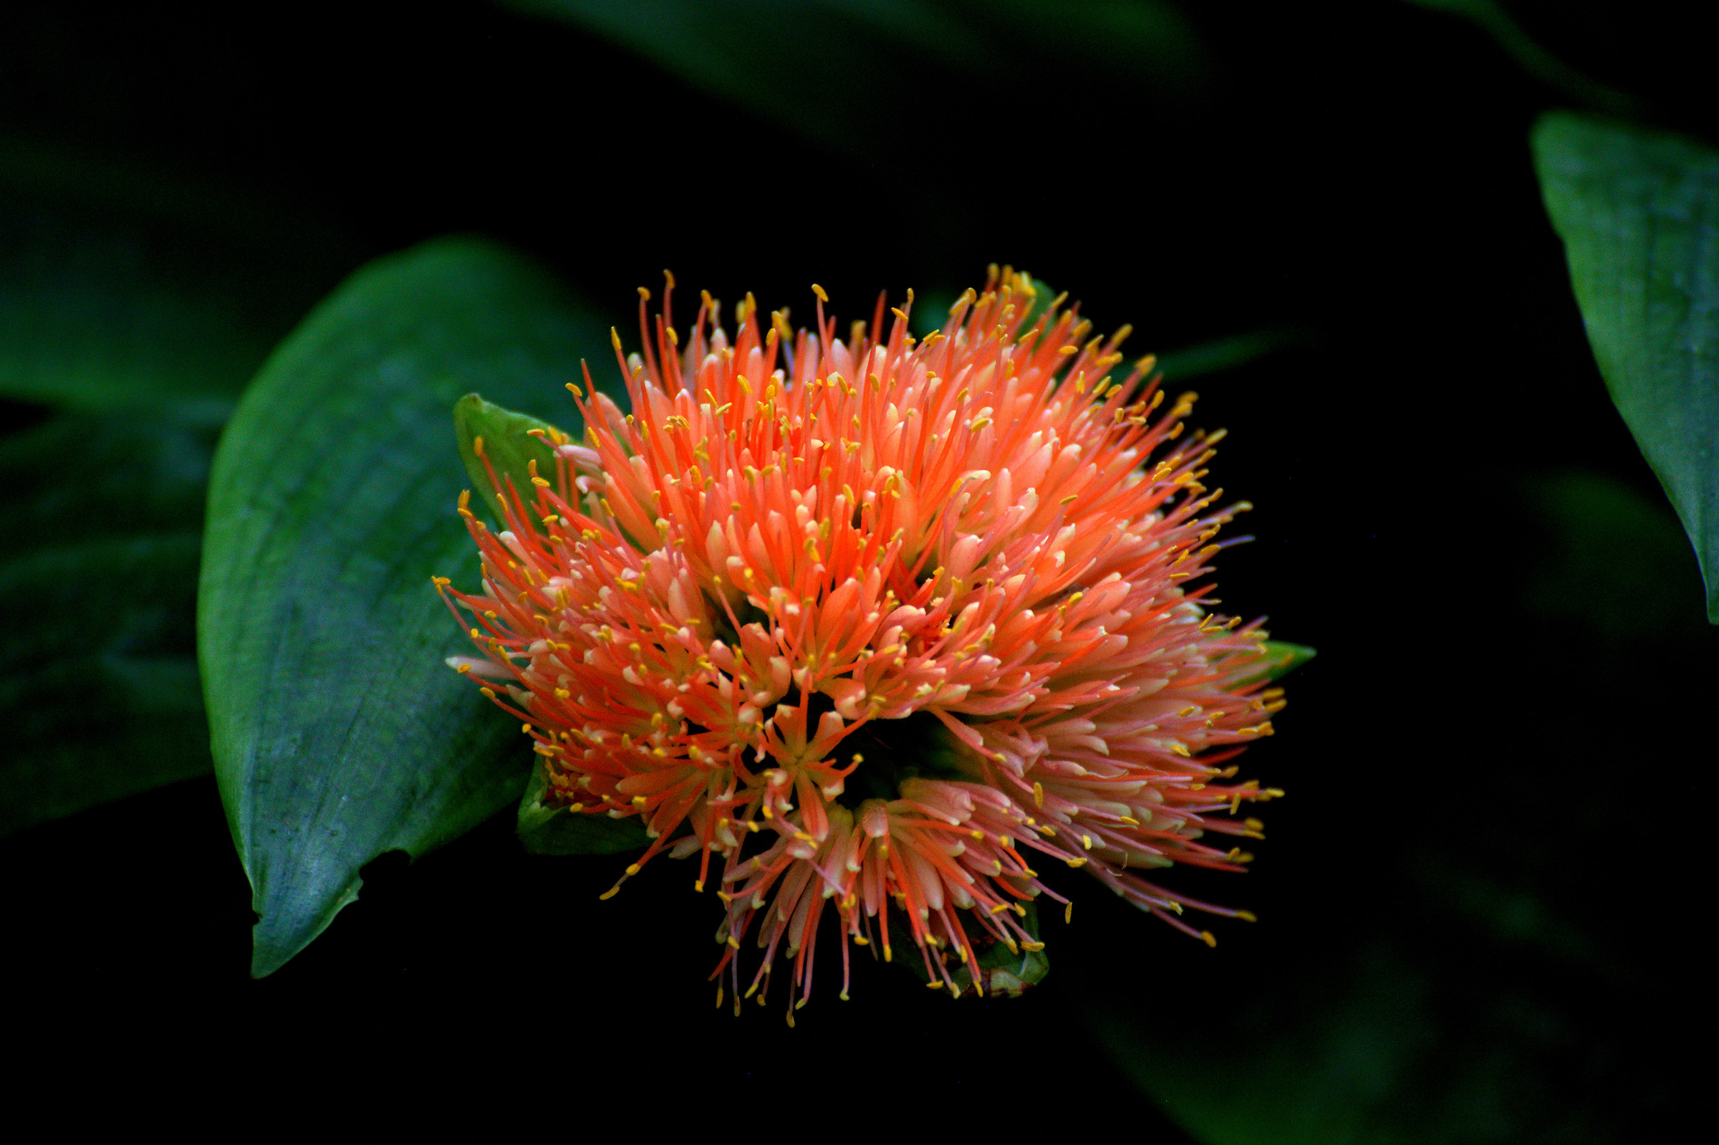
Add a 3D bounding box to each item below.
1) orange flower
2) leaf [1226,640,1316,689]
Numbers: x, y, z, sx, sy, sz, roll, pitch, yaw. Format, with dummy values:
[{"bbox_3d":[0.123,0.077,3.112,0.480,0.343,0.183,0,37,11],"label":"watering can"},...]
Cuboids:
[{"bbox_3d":[0.001,0.010,1.900,0.115,0.090,0.112,0,33,0],"label":"orange flower"},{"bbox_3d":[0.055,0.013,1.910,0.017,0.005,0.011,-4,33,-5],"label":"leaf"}]

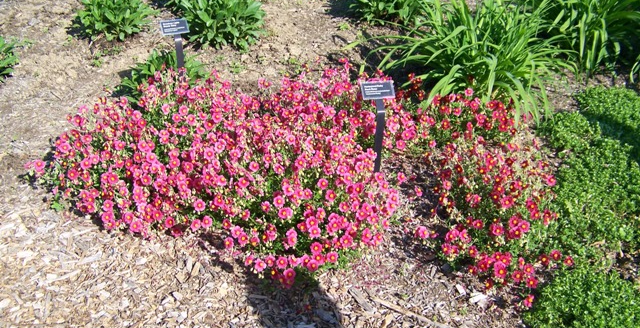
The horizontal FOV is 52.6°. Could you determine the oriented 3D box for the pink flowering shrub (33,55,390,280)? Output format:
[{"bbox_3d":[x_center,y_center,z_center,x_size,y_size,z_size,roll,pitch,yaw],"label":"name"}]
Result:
[{"bbox_3d":[-0.369,-0.063,2.377,1.336,0.265,1.295,0,33,0],"label":"pink flowering shrub"}]

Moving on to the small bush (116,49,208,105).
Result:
[{"bbox_3d":[-0.724,-0.428,2.938,0.423,0.240,0.398,0,33,0],"label":"small bush"}]

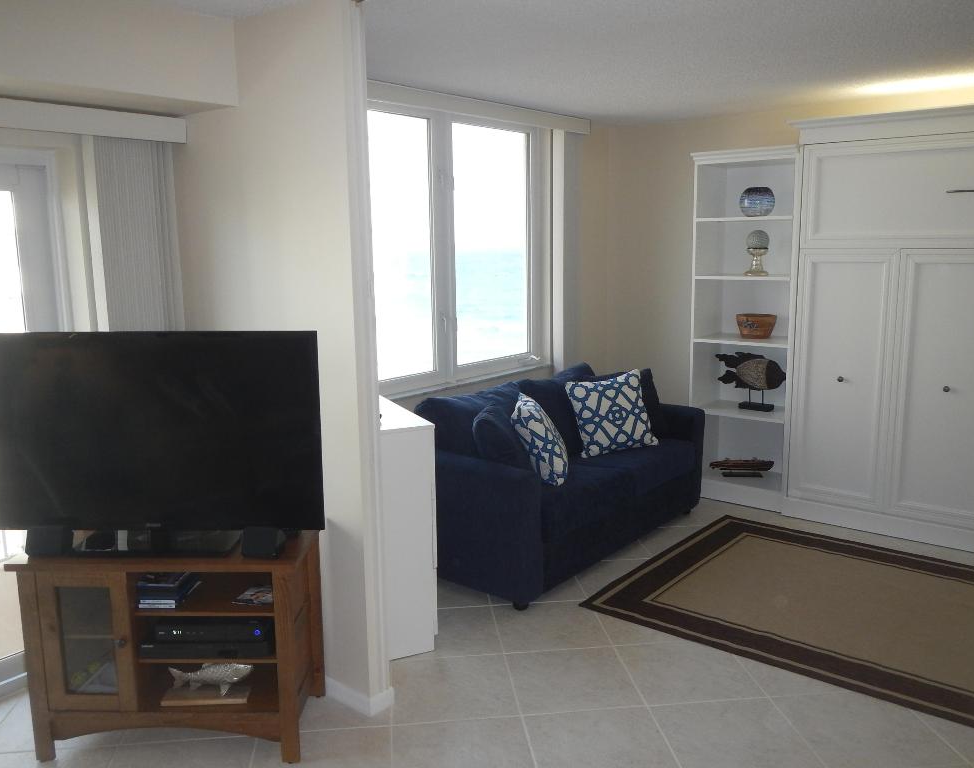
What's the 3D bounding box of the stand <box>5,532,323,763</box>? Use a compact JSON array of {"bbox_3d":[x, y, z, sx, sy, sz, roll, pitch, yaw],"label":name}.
[{"bbox_3d":[-1.046,0.865,2.878,0.940,0.685,0.460,-1,10,1],"label":"stand"}]

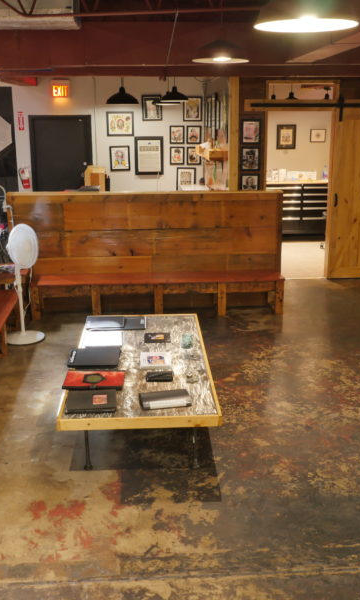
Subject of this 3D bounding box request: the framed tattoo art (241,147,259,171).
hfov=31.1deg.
[{"bbox_3d":[0.863,-1.694,7.799,0.225,0.288,0.030,-2,15,-5],"label":"framed tattoo art"}]

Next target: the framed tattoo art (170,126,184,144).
[{"bbox_3d":[-0.048,-3.219,12.648,0.282,0.343,0.030,-1,15,-3],"label":"framed tattoo art"}]

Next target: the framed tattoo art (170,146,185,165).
[{"bbox_3d":[-0.046,-2.832,12.753,0.273,0.337,0.030,-1,15,-3],"label":"framed tattoo art"}]

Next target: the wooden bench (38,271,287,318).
[{"bbox_3d":[-0.215,-0.055,6.821,2.560,0.365,0.425,-2,15,-5],"label":"wooden bench"}]

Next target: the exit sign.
[{"bbox_3d":[-2.262,-4.000,12.261,0.317,0.308,0.080,-1,15,-3],"label":"exit sign"}]

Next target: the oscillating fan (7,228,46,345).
[{"bbox_3d":[-1.459,-0.161,5.923,0.390,1.065,0.400,7,17,25],"label":"oscillating fan"}]

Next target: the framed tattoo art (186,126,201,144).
[{"bbox_3d":[0.284,-3.225,12.668,0.285,0.342,0.030,-1,15,-3],"label":"framed tattoo art"}]

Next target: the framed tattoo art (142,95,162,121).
[{"bbox_3d":[-0.476,-3.318,11.210,0.335,0.429,0.030,-2,15,-5],"label":"framed tattoo art"}]

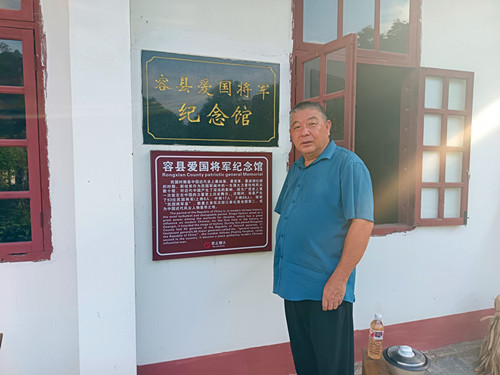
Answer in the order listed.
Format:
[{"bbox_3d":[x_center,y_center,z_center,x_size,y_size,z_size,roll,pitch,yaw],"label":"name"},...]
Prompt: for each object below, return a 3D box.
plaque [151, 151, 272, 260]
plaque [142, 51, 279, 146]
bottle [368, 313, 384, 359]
[{"bbox_3d":[-0.204,0.097,2.020,0.707,0.604,0.028,-1,4,-17],"label":"plaque"},{"bbox_3d":[-0.203,-0.488,1.990,0.788,0.496,0.028,-1,4,-17],"label":"plaque"},{"bbox_3d":[0.637,0.745,1.748,0.067,0.214,0.067,-1,4,-17],"label":"bottle"}]

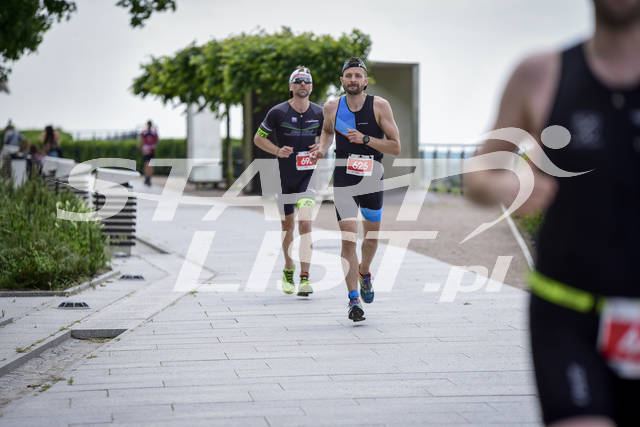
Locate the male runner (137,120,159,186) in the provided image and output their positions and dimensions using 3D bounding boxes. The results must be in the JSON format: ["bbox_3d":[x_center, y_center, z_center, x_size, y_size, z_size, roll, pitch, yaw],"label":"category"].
[{"bbox_3d":[-4.608,-1.597,95.000,0.560,1.760,0.600,0,1,0],"label":"male runner"}]

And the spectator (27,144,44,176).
[{"bbox_3d":[-7.427,-1.255,93.000,0.400,1.080,0.350,1,1,37],"label":"spectator"}]

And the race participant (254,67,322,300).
[{"bbox_3d":[-0.233,-0.248,27.600,0.560,1.785,0.650,0,1,-2],"label":"race participant"}]

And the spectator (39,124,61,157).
[{"bbox_3d":[-7.066,-1.483,93.000,0.500,1.630,0.340,0,1,0],"label":"spectator"}]

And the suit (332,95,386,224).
[{"bbox_3d":[0.259,-0.376,23.900,0.360,0.850,0.320,0,1,3],"label":"suit"}]

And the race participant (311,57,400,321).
[{"bbox_3d":[0.246,-0.168,23.950,0.590,1.770,0.720,0,1,3],"label":"race participant"}]

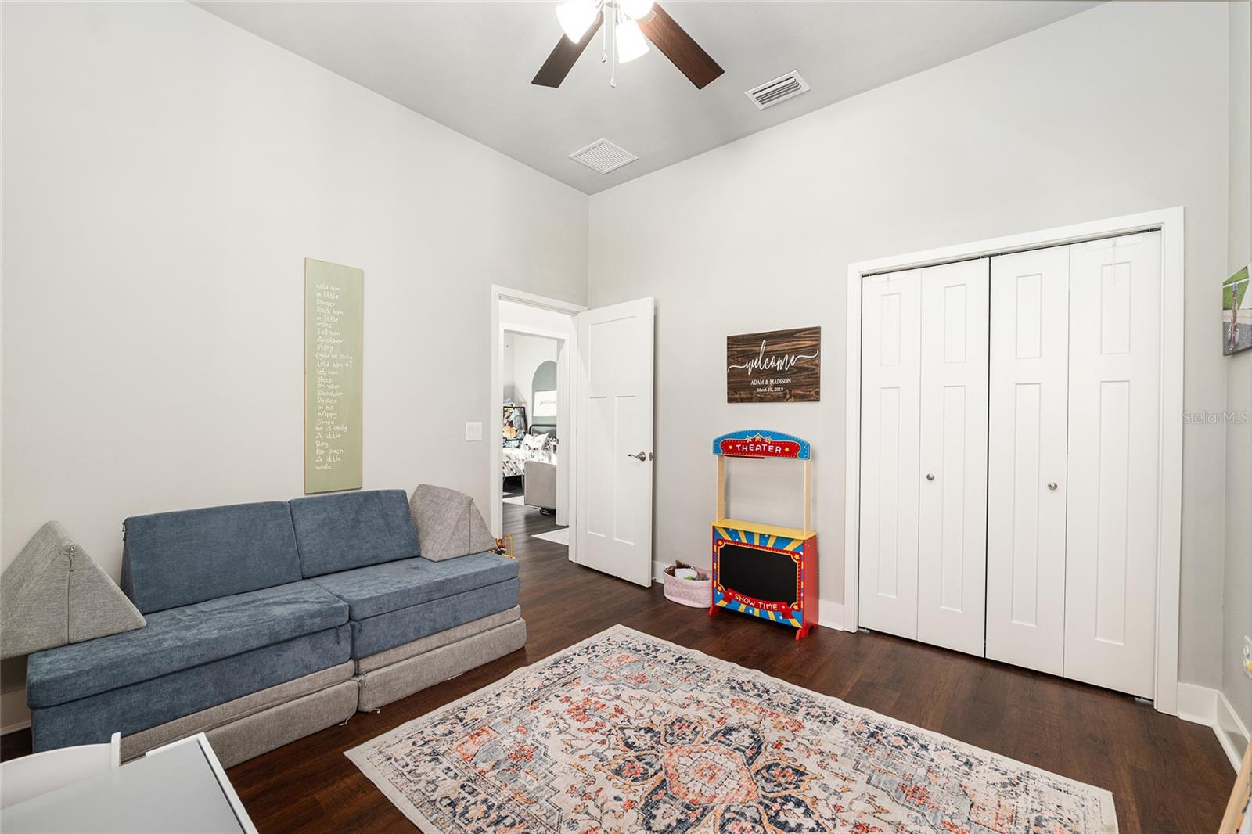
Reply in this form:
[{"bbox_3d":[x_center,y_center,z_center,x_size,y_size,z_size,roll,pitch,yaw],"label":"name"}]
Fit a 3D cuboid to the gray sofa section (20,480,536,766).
[{"bbox_3d":[-1.413,0.816,2.257,0.870,0.790,1.700,1,0,41],"label":"gray sofa section"}]

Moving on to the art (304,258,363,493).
[{"bbox_3d":[-1.606,-0.215,2.680,0.022,1.250,0.290,1,0,41],"label":"art"}]

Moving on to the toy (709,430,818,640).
[{"bbox_3d":[0.816,0.655,2.949,0.585,1.150,0.275,1,0,38],"label":"toy"}]

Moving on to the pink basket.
[{"bbox_3d":[0.448,1.137,3.280,0.410,0.180,0.310,1,0,38],"label":"pink basket"}]

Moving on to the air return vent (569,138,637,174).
[{"bbox_3d":[-0.160,-1.865,3.525,0.350,0.025,0.350,1,0,38],"label":"air return vent"}]

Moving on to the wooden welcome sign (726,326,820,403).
[{"bbox_3d":[0.932,-0.318,3.105,0.610,0.450,0.022,1,0,38],"label":"wooden welcome sign"}]

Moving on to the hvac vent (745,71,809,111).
[{"bbox_3d":[0.868,-1.853,2.788,0.300,0.025,0.205,1,0,38],"label":"hvac vent"}]

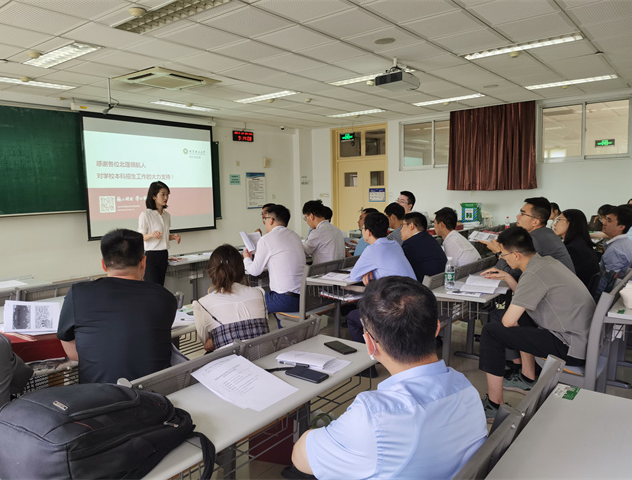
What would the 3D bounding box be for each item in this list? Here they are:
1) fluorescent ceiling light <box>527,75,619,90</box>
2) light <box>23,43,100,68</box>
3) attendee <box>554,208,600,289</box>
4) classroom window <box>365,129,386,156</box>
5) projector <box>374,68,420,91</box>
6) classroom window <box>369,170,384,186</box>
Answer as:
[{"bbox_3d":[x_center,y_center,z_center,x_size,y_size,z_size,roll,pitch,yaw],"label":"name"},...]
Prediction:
[{"bbox_3d":[3.646,-2.263,7.179,1.200,0.080,0.300,3,7,38],"label":"fluorescent ceiling light"},{"bbox_3d":[-2.608,-1.898,5.103,1.200,0.080,0.300,3,7,38],"label":"light"},{"bbox_3d":[1.891,0.385,4.032,0.760,1.230,0.480,3,7,38],"label":"attendee"},{"bbox_3d":[1.219,-2.008,10.355,0.530,0.550,0.050,3,7,38],"label":"classroom window"},{"bbox_3d":[0.882,-1.691,5.339,0.325,0.110,0.385,3,7,38],"label":"projector"},{"bbox_3d":[1.257,-1.253,10.209,0.335,0.300,0.050,3,7,38],"label":"classroom window"}]

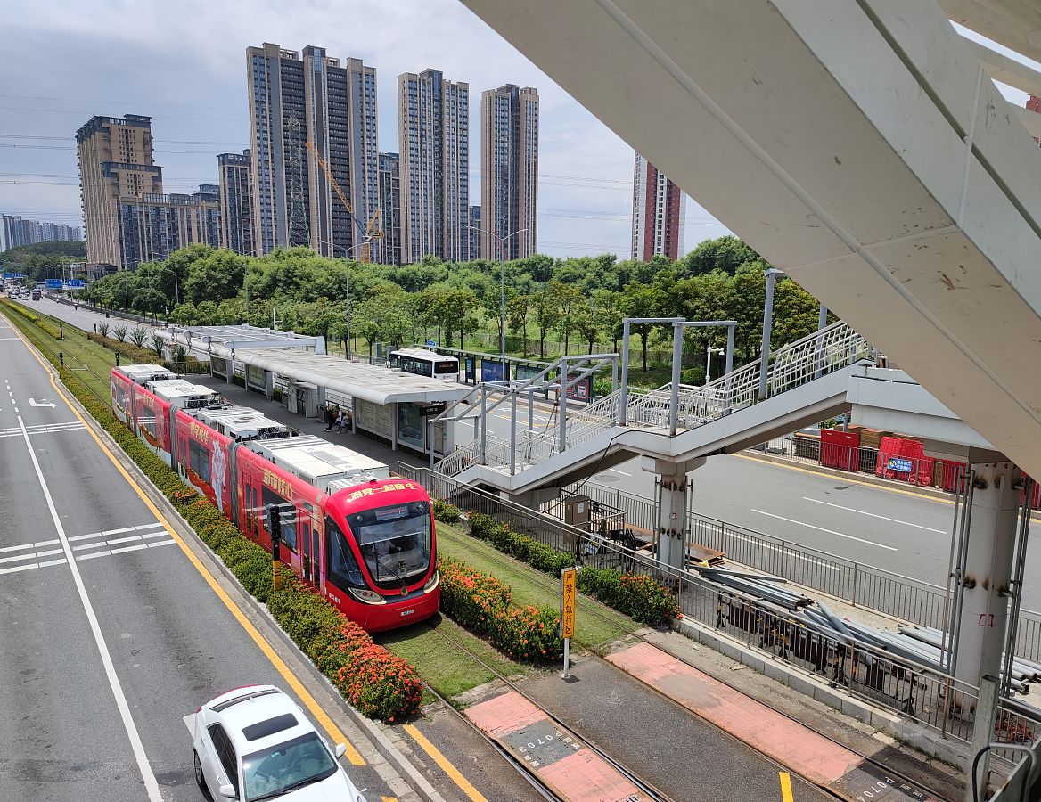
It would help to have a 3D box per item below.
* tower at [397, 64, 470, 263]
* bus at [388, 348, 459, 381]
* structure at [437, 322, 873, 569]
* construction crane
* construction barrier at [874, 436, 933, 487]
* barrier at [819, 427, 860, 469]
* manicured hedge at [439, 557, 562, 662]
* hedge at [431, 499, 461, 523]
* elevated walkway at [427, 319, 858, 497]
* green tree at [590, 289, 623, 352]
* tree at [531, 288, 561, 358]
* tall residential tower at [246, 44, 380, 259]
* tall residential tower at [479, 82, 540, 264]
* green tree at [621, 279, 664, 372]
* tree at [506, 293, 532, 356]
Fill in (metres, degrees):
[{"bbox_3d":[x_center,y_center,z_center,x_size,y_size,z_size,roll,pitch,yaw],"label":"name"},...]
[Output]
[{"bbox_3d":[-40.939,-97.505,350.578,30.500,108.000,16.000,-5,10,-33],"label":"tower"},{"bbox_3d":[-8.629,-2.690,66.160,2.400,3.200,8.800,-6,10,-36],"label":"bus"},{"bbox_3d":[2.553,1.199,23.570,2.600,8.000,18.200,-6,10,-36],"label":"structure"},{"bbox_3d":[-54.275,-52.472,229.845,27.000,53.860,6.000,0,8,0],"label":"construction crane"},{"bbox_3d":[17.455,2.700,33.825,0.600,1.850,2.300,-6,10,-36],"label":"construction barrier"},{"bbox_3d":[15.641,2.414,36.261,0.350,1.820,1.980,-6,11,-36],"label":"barrier"},{"bbox_3d":[-0.963,5.241,19.025,1.400,0.860,5.400,-6,11,-36],"label":"manicured hedge"},{"bbox_3d":[-2.645,4.097,27.931,1.000,0.800,1.600,-6,10,-36],"label":"hedge"},{"bbox_3d":[2.685,0.858,23.401,2.600,8.000,18.400,-6,11,-36],"label":"elevated walkway"},{"bbox_3d":[9.795,-7.961,82.218,3.800,8.400,3.800,1,9,0],"label":"green tree"},{"bbox_3d":[3.028,-9.459,91.395,3.900,8.500,3.900,1,9,0],"label":"tree"},{"bbox_3d":[-88.656,-92.902,321.463,52.000,107.000,13.500,-5,10,-33],"label":"tall residential tower"},{"bbox_3d":[-6.056,-102.951,382.434,25.500,107.000,18.000,-5,10,-32],"label":"tall residential tower"},{"bbox_3d":[13.470,-8.143,80.376,4.800,9.760,4.800,0,8,0],"label":"green tree"},{"bbox_3d":[0.188,-10.154,98.516,3.600,8.380,3.600,0,8,0],"label":"tree"}]

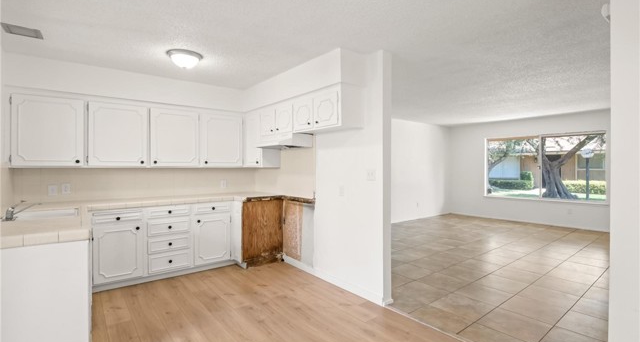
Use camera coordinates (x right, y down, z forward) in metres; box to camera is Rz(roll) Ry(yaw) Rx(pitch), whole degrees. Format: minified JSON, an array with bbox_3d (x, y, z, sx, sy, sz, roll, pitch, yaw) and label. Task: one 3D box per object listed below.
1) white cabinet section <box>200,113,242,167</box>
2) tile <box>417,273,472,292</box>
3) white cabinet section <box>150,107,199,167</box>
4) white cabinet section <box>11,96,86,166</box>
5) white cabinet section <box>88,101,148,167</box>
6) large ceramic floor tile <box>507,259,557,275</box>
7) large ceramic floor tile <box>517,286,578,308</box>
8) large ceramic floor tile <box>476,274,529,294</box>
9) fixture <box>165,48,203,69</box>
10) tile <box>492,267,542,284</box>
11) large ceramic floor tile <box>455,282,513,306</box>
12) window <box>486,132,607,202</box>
[{"bbox_3d":[-1.435,-0.406,4.183,0.576,0.713,0.320,0,1,-37],"label":"white cabinet section"},{"bbox_3d":[1.478,1.304,3.514,0.444,0.010,0.444,0,1,-38],"label":"tile"},{"bbox_3d":[-1.903,-0.404,3.832,0.555,0.718,0.320,0,1,-37],"label":"white cabinet section"},{"bbox_3d":[-2.842,-0.393,3.128,0.555,0.713,0.320,0,1,-37],"label":"white cabinet section"},{"bbox_3d":[-2.367,-0.399,3.484,0.564,0.716,0.320,0,1,-37],"label":"white cabinet section"},{"bbox_3d":[2.813,1.300,3.985,0.444,0.010,0.444,0,1,-38],"label":"large ceramic floor tile"},{"bbox_3d":[2.381,1.308,3.083,0.444,0.010,0.444,0,1,-38],"label":"large ceramic floor tile"},{"bbox_3d":[2.106,1.305,3.436,0.444,0.010,0.444,0,1,-38],"label":"large ceramic floor tile"},{"bbox_3d":[-1.379,-1.120,3.034,0.340,0.130,0.340,0,1,-38],"label":"fixture"},{"bbox_3d":[2.460,1.302,3.711,0.444,0.010,0.444,0,1,-38],"label":"tile"},{"bbox_3d":[1.753,1.307,3.161,0.444,0.010,0.444,0,1,-38],"label":"large ceramic floor tile"},{"bbox_3d":[5.236,-0.070,7.059,0.100,1.547,2.414,0,1,-38],"label":"window"}]

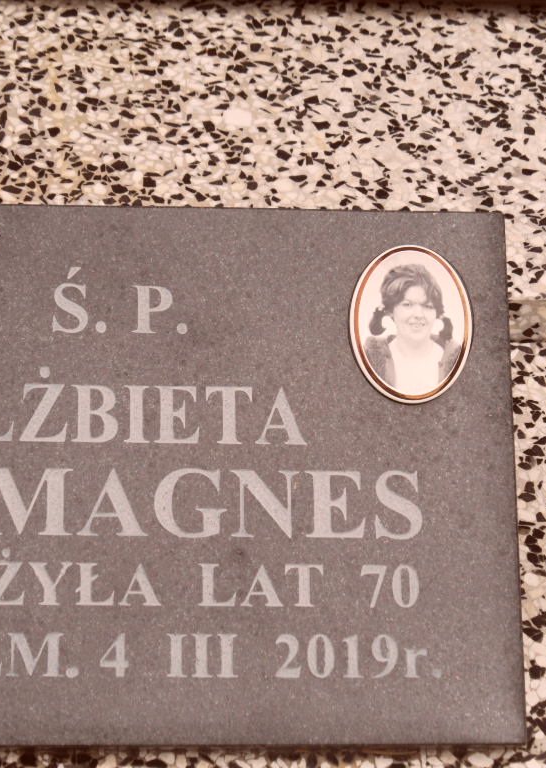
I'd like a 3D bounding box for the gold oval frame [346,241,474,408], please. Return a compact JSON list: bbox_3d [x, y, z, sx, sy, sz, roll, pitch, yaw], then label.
[{"bbox_3d":[0.099,-0.044,1.685,0.088,0.010,0.118,1,75,-5],"label":"gold oval frame"}]

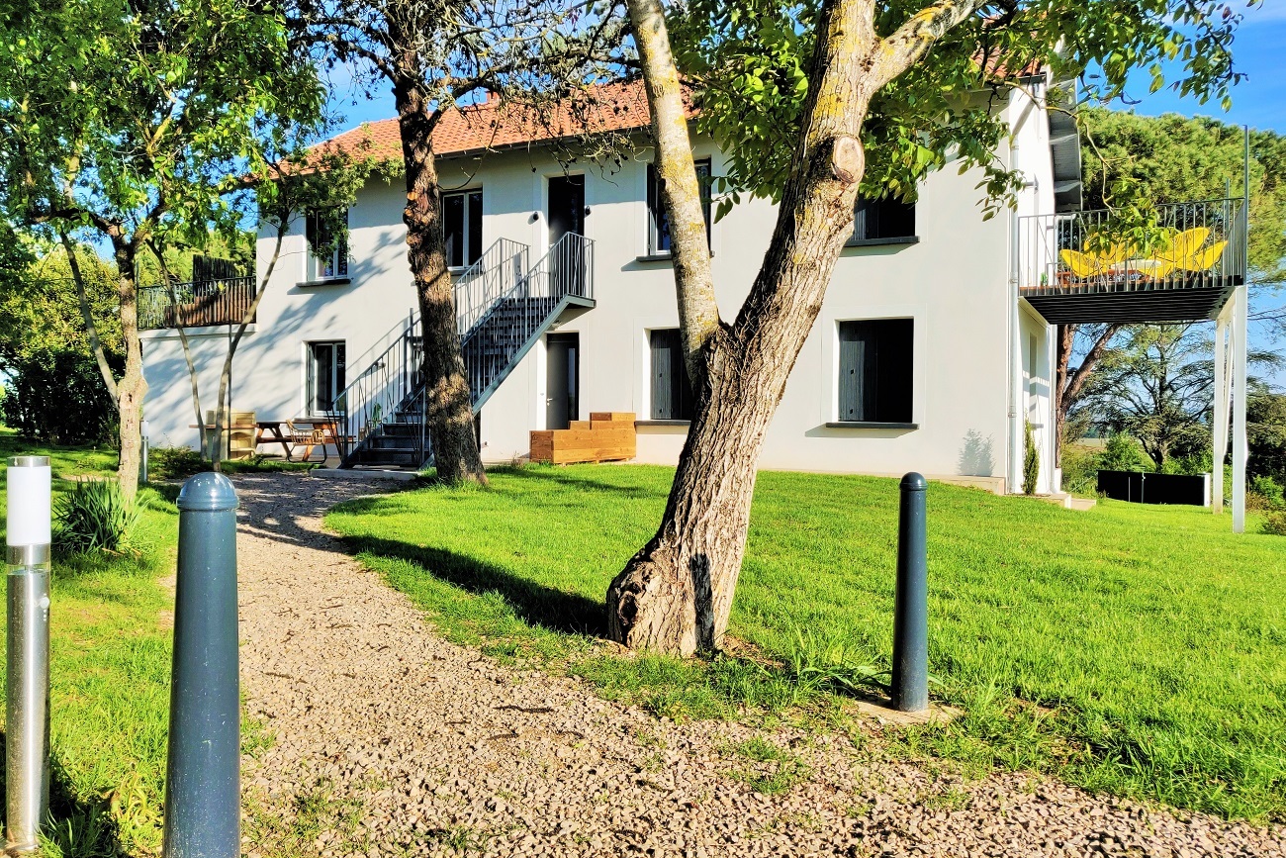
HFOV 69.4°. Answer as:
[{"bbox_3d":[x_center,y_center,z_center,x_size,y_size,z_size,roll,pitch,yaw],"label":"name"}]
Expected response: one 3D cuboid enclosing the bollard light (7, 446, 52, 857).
[{"bbox_3d":[-1.309,0.477,1.980,0.077,0.830,0.077,1,1,7],"label":"bollard light"}]

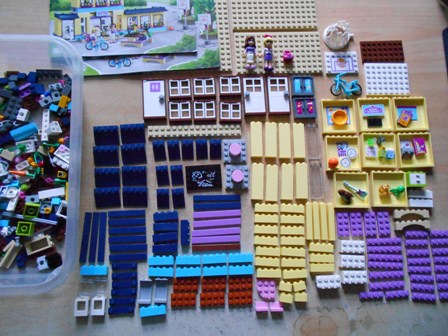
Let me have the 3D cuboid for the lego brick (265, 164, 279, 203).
[{"bbox_3d":[0.066,0.021,0.462,0.016,0.008,0.050,3,81,-2],"label":"lego brick"}]

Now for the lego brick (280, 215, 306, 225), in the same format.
[{"bbox_3d":[0.092,0.069,0.457,0.032,0.008,0.011,1,81,-3],"label":"lego brick"}]

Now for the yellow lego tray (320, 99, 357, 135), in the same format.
[{"bbox_3d":[0.162,-0.073,0.480,0.048,0.008,0.049,-1,81,-3],"label":"yellow lego tray"}]

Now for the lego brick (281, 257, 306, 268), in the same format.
[{"bbox_3d":[0.090,0.124,0.445,0.032,0.008,0.011,1,81,-3],"label":"lego brick"}]

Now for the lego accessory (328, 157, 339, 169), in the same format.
[{"bbox_3d":[0.151,-0.006,0.464,0.014,0.014,0.014,1,81,-3],"label":"lego accessory"}]

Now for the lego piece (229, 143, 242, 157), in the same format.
[{"bbox_3d":[0.015,-0.025,0.460,0.016,0.011,0.016,1,81,-3],"label":"lego piece"}]

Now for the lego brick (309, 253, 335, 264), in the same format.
[{"bbox_3d":[0.129,0.119,0.448,0.032,0.008,0.011,0,81,-3],"label":"lego brick"}]

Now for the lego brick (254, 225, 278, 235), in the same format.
[{"bbox_3d":[0.056,0.081,0.449,0.032,0.008,0.011,2,81,-3],"label":"lego brick"}]

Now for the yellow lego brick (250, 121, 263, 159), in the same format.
[{"bbox_3d":[0.045,-0.039,0.469,0.016,0.008,0.050,-1,81,-4],"label":"yellow lego brick"}]

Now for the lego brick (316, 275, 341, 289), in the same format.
[{"bbox_3d":[0.135,0.147,0.441,0.032,0.011,0.016,1,81,-3],"label":"lego brick"}]

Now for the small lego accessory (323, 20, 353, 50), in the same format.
[{"bbox_3d":[0.168,-0.194,0.495,0.042,0.014,0.040,0,82,-2],"label":"small lego accessory"}]

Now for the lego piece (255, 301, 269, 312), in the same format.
[{"bbox_3d":[0.048,0.178,0.434,0.016,0.008,0.010,1,81,-3],"label":"lego piece"}]

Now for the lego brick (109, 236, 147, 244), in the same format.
[{"bbox_3d":[-0.125,0.093,0.440,0.048,0.003,0.008,-1,81,-3],"label":"lego brick"}]

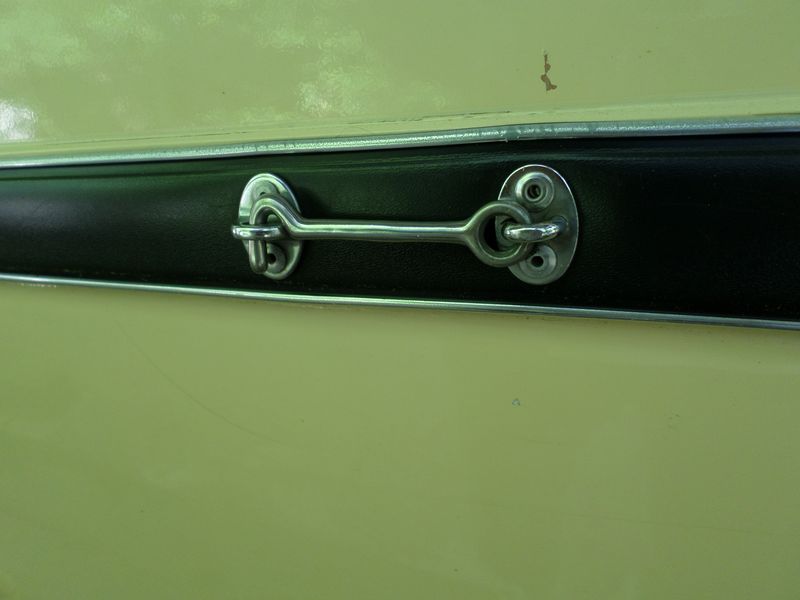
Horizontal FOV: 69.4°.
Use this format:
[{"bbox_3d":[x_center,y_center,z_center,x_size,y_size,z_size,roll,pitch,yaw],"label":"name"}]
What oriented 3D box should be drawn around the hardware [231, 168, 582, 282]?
[{"bbox_3d":[-0.004,-0.023,0.195,0.123,0.040,0.017,2,16,17],"label":"hardware"}]

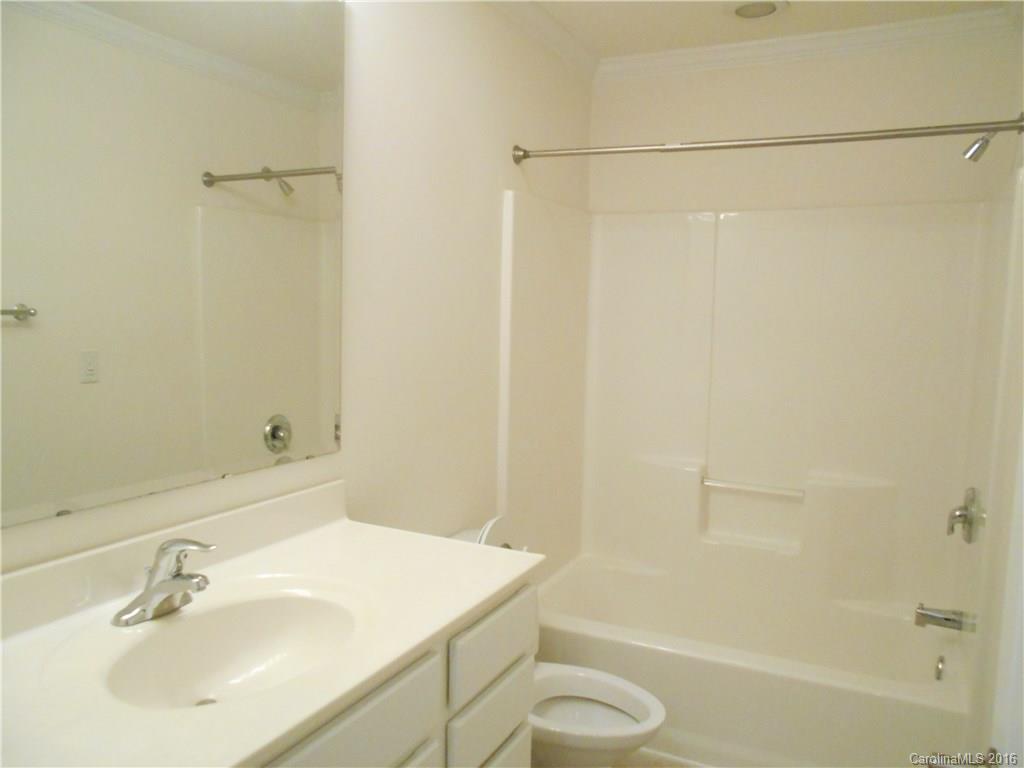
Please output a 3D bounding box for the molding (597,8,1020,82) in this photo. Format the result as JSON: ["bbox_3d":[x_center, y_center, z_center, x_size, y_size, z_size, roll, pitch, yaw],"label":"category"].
[{"bbox_3d":[0.993,-1.260,2.894,1.475,0.067,0.066,4,6,26],"label":"molding"}]

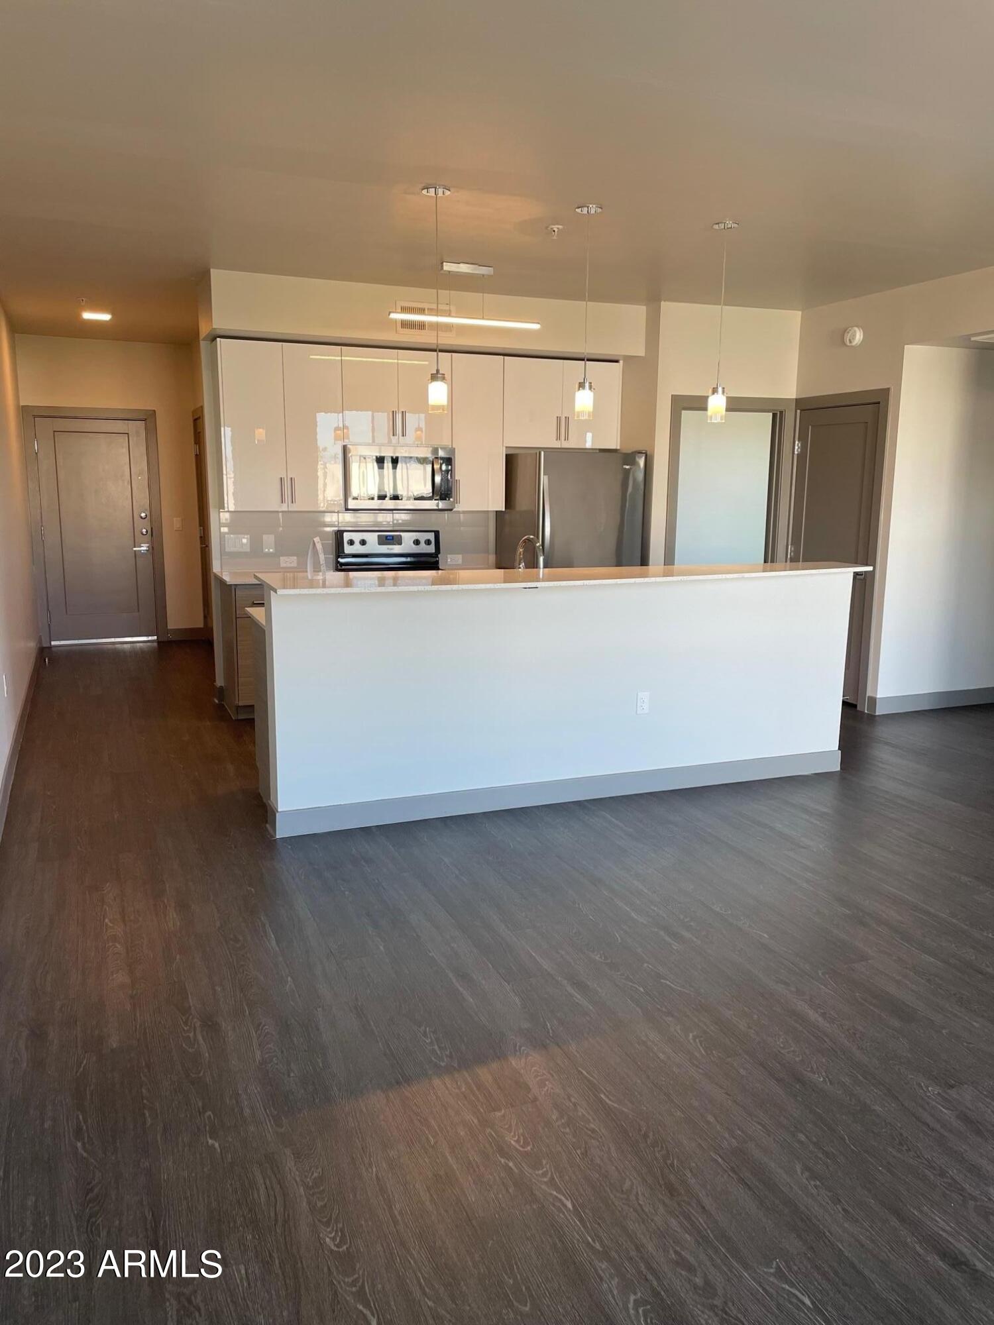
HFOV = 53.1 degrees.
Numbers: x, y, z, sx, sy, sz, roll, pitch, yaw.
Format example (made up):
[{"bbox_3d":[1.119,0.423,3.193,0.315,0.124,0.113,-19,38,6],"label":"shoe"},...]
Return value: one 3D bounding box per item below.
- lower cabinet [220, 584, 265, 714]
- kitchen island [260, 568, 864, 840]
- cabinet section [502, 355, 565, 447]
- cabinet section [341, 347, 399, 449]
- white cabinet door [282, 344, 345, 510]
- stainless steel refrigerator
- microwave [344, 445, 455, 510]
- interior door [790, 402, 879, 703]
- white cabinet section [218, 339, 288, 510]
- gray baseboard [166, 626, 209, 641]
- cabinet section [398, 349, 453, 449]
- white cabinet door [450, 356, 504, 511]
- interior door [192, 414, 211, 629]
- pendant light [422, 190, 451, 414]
[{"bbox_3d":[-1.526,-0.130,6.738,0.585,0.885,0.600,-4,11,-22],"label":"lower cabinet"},{"bbox_3d":[0.377,0.070,5.162,3.160,1.096,0.775,-4,11,-22],"label":"kitchen island"},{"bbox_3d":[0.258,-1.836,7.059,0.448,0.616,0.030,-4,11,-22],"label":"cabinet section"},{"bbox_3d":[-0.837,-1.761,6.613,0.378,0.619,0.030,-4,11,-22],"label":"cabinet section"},{"bbox_3d":[-1.199,-1.537,6.557,0.379,1.055,0.030,-4,11,-22],"label":"white cabinet door"},{"bbox_3d":[0.517,-0.652,7.271,0.796,1.732,0.825,-4,11,-22],"label":"stainless steel refrigerator"},{"bbox_3d":[-0.730,-1.281,6.934,0.761,0.425,0.410,-4,11,-22],"label":"microwave"},{"bbox_3d":[2.353,-0.757,7.047,0.045,2.024,0.807,-4,11,-22],"label":"interior door"},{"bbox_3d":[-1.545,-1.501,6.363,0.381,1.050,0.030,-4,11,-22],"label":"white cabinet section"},{"bbox_3d":[-2.978,-0.270,9.542,0.335,0.117,0.020,-4,11,-22],"label":"gray baseboard"},{"bbox_3d":[-0.487,-1.795,6.804,0.388,0.624,0.030,-4,11,-22],"label":"cabinet section"},{"bbox_3d":[-0.124,-1.607,6.990,0.400,1.055,0.030,-4,11,-22],"label":"white cabinet door"},{"bbox_3d":[-2.649,-1.190,9.051,0.060,2.090,0.760,-4,11,-22],"label":"interior door"},{"bbox_3d":[-0.254,-1.528,4.247,0.121,0.905,0.121,0,10,0],"label":"pendant light"}]

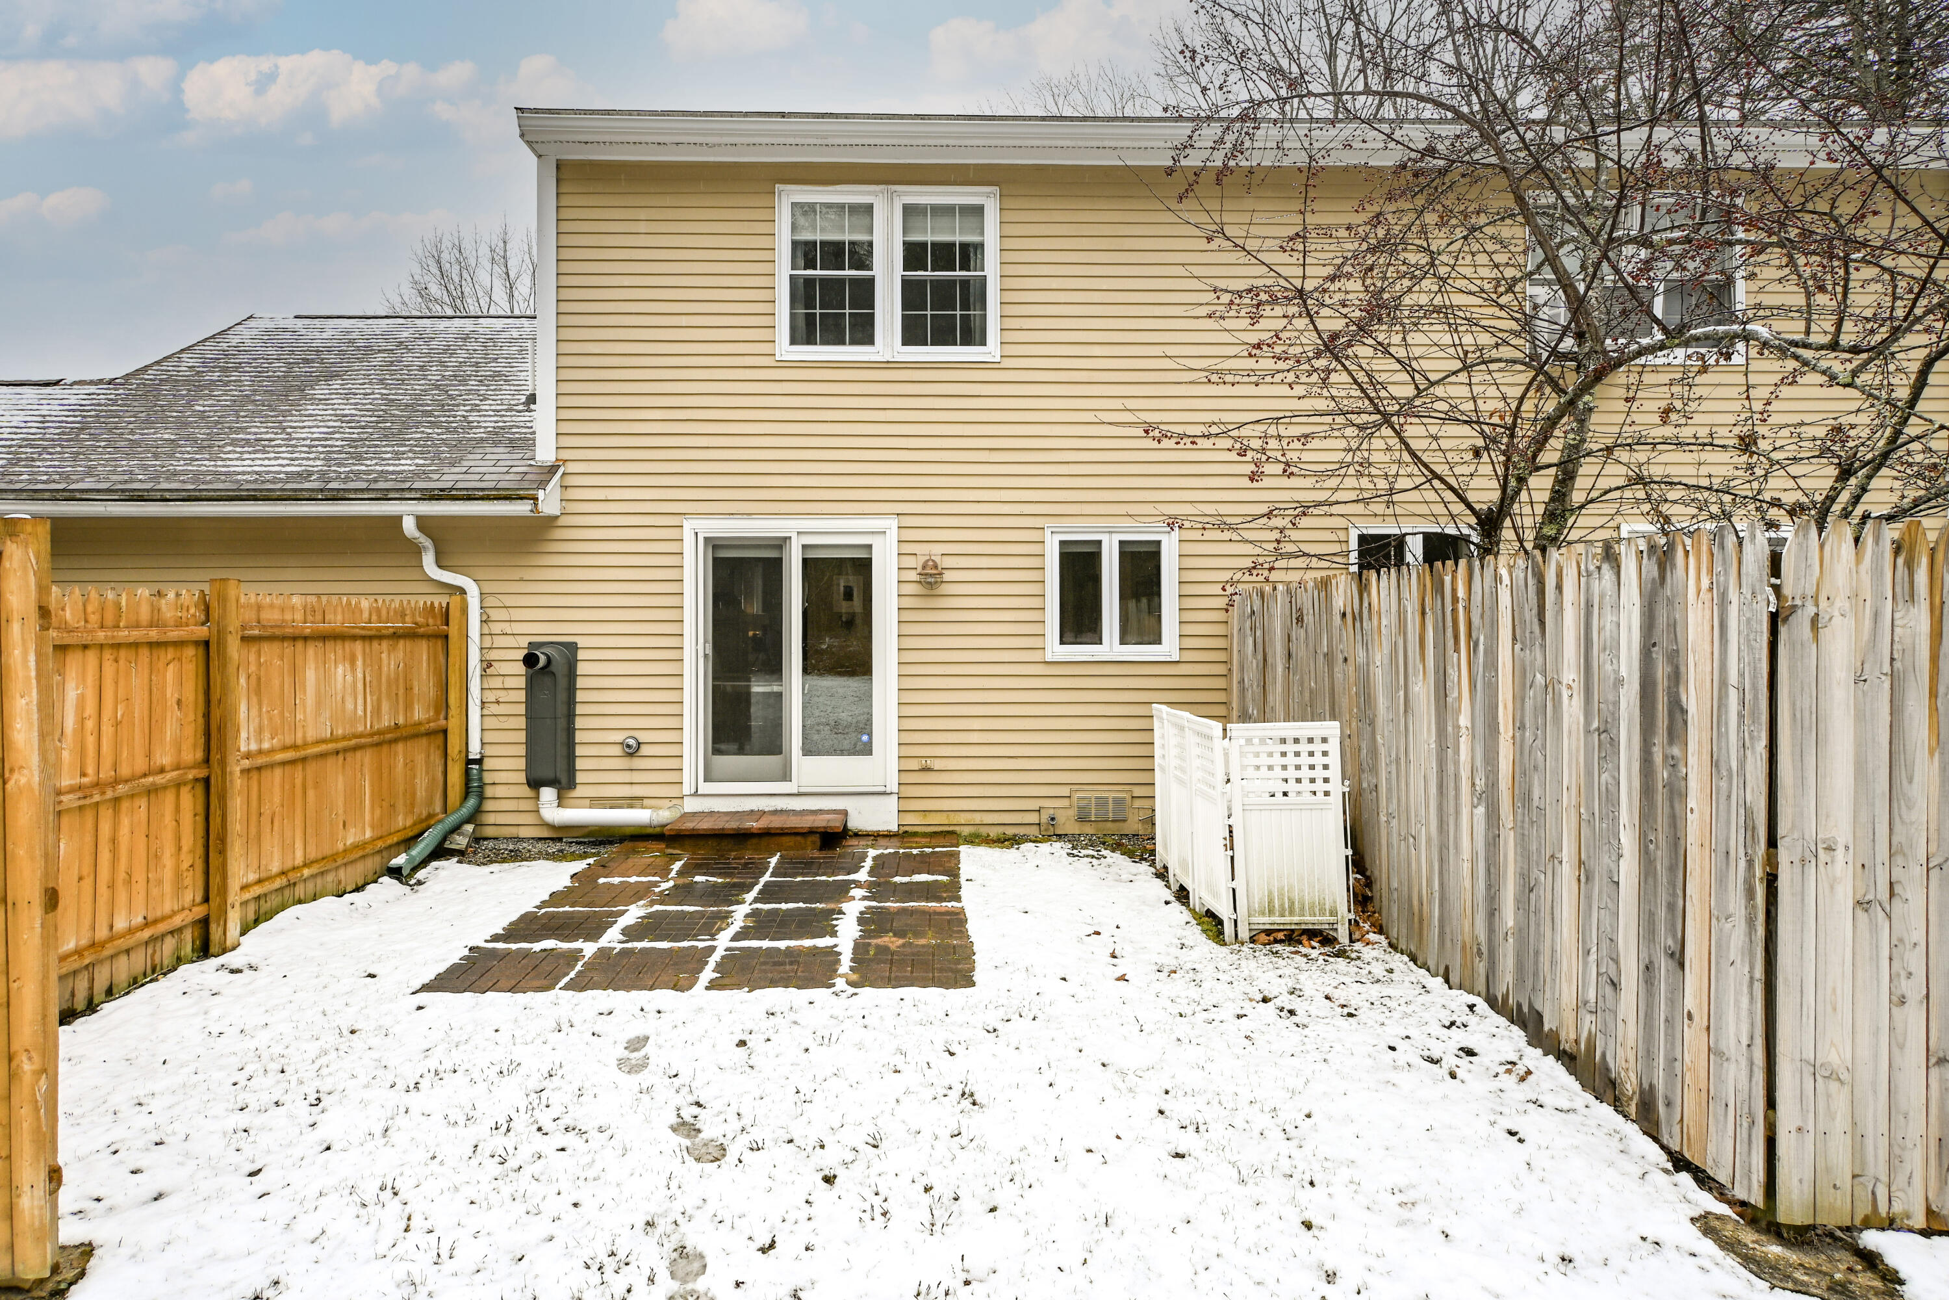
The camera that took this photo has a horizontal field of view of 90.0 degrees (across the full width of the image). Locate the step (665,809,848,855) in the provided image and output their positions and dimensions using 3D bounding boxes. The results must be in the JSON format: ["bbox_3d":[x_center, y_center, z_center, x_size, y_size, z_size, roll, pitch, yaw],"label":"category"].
[{"bbox_3d":[-1.573,1.345,7.170,1.225,0.200,0.600,0,0,-5],"label":"step"}]

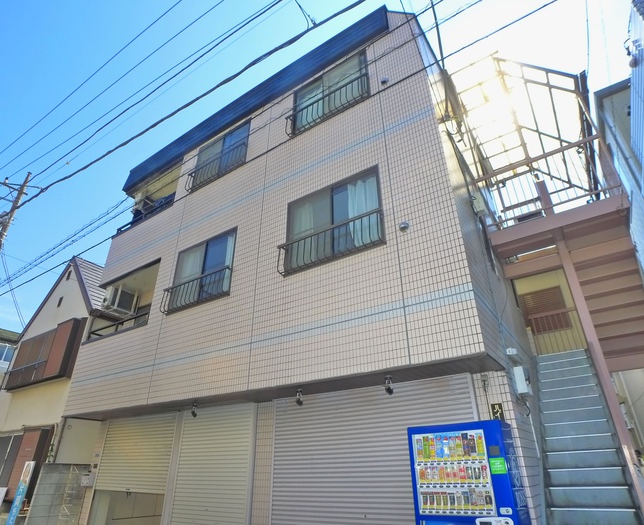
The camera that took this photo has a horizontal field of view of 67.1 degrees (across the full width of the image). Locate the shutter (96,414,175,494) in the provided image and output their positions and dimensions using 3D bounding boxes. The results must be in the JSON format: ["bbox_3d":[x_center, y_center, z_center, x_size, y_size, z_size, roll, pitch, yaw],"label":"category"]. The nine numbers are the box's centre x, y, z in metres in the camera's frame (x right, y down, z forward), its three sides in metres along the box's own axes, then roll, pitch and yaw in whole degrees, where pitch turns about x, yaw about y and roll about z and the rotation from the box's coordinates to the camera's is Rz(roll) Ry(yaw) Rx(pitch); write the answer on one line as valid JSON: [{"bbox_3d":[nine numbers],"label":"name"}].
[{"bbox_3d":[-3.269,3.323,8.471,2.040,1.260,0.080,-19,-34,31],"label":"shutter"}]

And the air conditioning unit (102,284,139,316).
[{"bbox_3d":[-4.207,0.793,10.133,0.280,0.500,0.700,-19,-34,31],"label":"air conditioning unit"}]

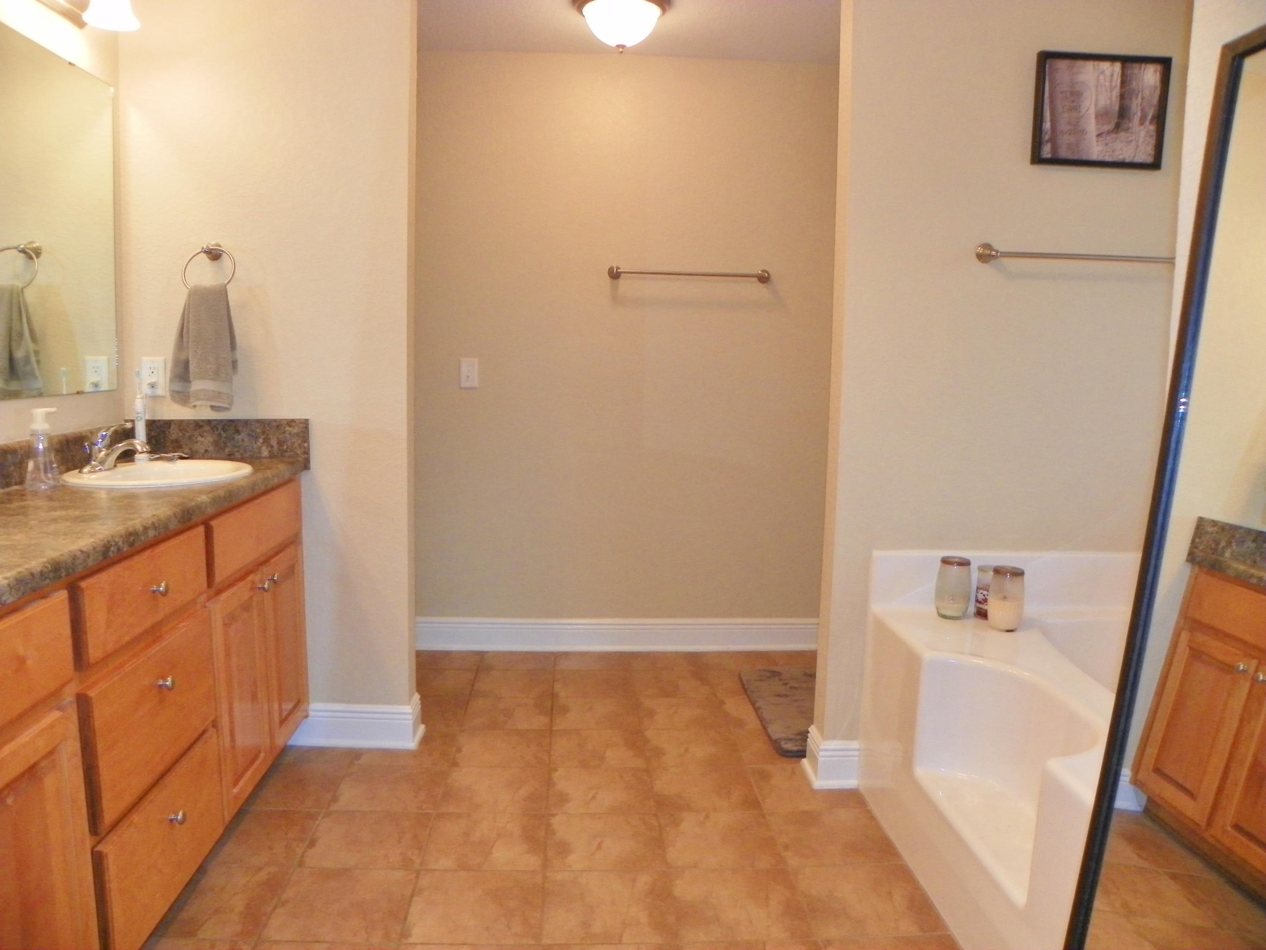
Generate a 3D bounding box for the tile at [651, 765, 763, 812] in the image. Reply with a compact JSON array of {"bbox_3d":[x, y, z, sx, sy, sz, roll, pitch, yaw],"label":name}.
[{"bbox_3d":[0.207,0.909,2.760,0.300,0.012,0.300,1,7,-4],"label":"tile"}]

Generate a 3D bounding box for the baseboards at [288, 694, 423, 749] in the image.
[{"bbox_3d":[-0.897,0.783,3.086,0.420,0.142,0.200,1,7,-4],"label":"baseboards"}]

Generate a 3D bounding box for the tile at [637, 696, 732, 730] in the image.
[{"bbox_3d":[0.170,0.858,3.398,0.300,0.012,0.300,1,7,-4],"label":"tile"}]

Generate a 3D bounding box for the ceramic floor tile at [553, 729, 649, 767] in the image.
[{"bbox_3d":[-0.112,0.873,3.032,0.302,0.010,0.302,1,7,-4],"label":"ceramic floor tile"}]

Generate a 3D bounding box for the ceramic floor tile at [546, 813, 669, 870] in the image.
[{"bbox_3d":[-0.072,0.949,2.456,0.298,0.010,0.298,1,7,-4],"label":"ceramic floor tile"}]

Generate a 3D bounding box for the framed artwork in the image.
[{"bbox_3d":[1.274,-0.986,2.572,0.372,0.310,0.025,1,7,-4],"label":"framed artwork"}]

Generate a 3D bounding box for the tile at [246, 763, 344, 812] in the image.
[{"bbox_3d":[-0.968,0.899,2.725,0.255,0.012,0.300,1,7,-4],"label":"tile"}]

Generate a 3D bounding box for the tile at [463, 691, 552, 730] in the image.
[{"bbox_3d":[-0.437,0.843,3.357,0.300,0.012,0.300,1,7,-4],"label":"tile"}]

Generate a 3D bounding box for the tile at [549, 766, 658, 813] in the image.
[{"bbox_3d":[-0.092,0.912,2.749,0.298,0.010,0.298,1,7,-4],"label":"tile"}]

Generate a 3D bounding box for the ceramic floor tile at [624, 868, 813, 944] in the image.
[{"bbox_3d":[0.232,0.972,2.163,0.320,0.012,0.300,1,7,-4],"label":"ceramic floor tile"}]

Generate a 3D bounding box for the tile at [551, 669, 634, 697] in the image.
[{"bbox_3d":[-0.150,0.802,3.631,0.302,0.010,0.302,1,7,-4],"label":"tile"}]

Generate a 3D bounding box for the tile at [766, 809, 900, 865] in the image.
[{"bbox_3d":[0.518,0.944,2.474,0.302,0.010,0.302,1,7,-4],"label":"tile"}]

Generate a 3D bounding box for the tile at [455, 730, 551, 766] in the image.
[{"bbox_3d":[-0.410,0.870,3.027,0.298,0.010,0.298,1,7,-4],"label":"tile"}]

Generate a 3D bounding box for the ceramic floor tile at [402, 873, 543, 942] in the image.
[{"bbox_3d":[-0.354,0.983,2.166,0.300,0.012,0.300,1,7,-4],"label":"ceramic floor tile"}]

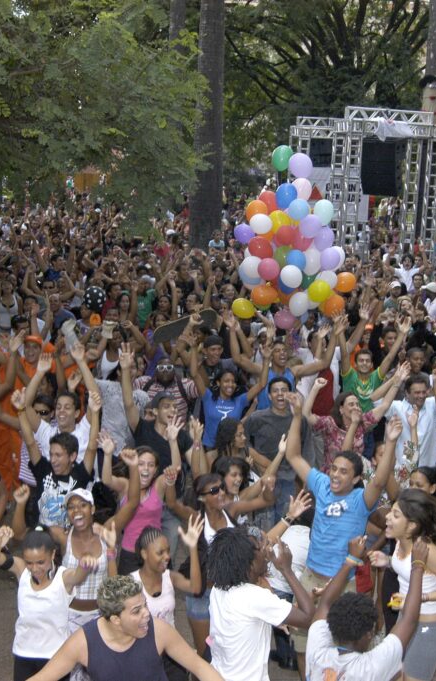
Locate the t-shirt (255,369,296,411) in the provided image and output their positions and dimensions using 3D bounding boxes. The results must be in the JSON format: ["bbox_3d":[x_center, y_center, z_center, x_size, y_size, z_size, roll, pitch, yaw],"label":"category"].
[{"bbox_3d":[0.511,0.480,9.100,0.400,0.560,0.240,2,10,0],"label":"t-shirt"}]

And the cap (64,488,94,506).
[{"bbox_3d":[-0.731,0.834,5.400,0.170,0.130,0.240,-4,6,3],"label":"cap"}]

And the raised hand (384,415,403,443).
[{"bbox_3d":[0.892,0.447,5.200,0.095,0.150,0.075,7,11,11],"label":"raised hand"}]

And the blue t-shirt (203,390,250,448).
[{"bbox_3d":[0.071,0.664,8.600,0.420,0.500,0.240,2,10,-1],"label":"blue t-shirt"}]

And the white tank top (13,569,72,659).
[{"bbox_3d":[-0.841,1.307,4.900,0.310,0.470,0.220,1,10,-1],"label":"white tank top"}]

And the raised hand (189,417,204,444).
[{"bbox_3d":[-0.114,0.488,5.550,0.085,0.155,0.065,5,11,17],"label":"raised hand"}]

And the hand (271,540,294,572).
[{"bbox_3d":[0.281,0.939,4.450,0.100,0.145,0.080,-16,12,-20],"label":"hand"}]

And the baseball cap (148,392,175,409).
[{"bbox_3d":[-0.398,0.429,7.200,0.175,0.125,0.240,-6,11,-26],"label":"baseball cap"}]

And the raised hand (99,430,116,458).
[{"bbox_3d":[-0.648,0.610,6.000,0.100,0.165,0.065,-18,12,-3],"label":"raised hand"}]

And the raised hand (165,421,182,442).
[{"bbox_3d":[-0.261,0.528,6.000,0.100,0.150,0.060,9,10,0],"label":"raised hand"}]

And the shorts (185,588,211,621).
[{"bbox_3d":[-0.031,1.450,5.750,0.350,0.280,0.260,-2,11,-22],"label":"shorts"}]

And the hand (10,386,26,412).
[{"bbox_3d":[-1.150,0.334,5.900,0.095,0.135,0.080,-7,11,-6],"label":"hand"}]

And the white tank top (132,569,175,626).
[{"bbox_3d":[-0.312,1.345,4.950,0.360,0.540,0.240,-1,11,-14],"label":"white tank top"}]

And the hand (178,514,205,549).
[{"bbox_3d":[-0.118,0.868,4.650,0.120,0.165,0.070,8,10,0],"label":"hand"}]

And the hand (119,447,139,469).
[{"bbox_3d":[-0.455,0.602,5.200,0.100,0.115,0.090,-1,10,0],"label":"hand"}]

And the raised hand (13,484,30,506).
[{"bbox_3d":[-1.037,0.818,5.400,0.090,0.115,0.085,1,10,-6],"label":"raised hand"}]

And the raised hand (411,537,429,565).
[{"bbox_3d":[0.827,0.862,4.200,0.085,0.120,0.080,4,10,0],"label":"raised hand"}]

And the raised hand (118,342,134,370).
[{"bbox_3d":[-0.563,0.099,6.300,0.100,0.175,0.060,-2,10,-6],"label":"raised hand"}]

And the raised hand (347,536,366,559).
[{"bbox_3d":[0.573,0.854,4.200,0.085,0.110,0.085,8,10,0],"label":"raised hand"}]

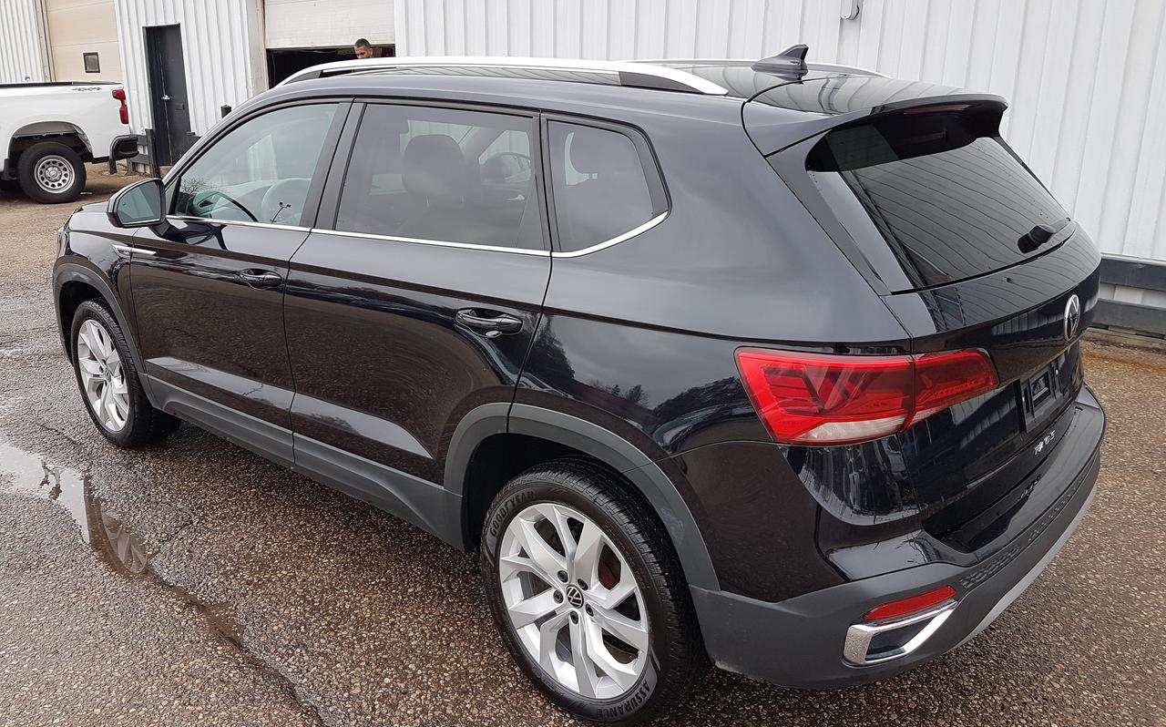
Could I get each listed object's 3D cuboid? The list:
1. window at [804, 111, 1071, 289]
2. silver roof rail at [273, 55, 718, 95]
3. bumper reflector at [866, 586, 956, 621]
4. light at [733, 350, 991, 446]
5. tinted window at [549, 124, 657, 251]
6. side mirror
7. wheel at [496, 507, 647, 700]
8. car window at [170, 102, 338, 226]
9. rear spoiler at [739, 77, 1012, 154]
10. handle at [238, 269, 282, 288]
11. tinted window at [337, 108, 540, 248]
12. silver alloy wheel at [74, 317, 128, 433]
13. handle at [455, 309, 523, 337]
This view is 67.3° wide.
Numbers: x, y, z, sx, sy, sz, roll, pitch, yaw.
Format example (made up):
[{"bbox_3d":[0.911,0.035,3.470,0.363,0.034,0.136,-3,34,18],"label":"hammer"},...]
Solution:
[{"bbox_3d":[0.948,-0.433,2.164,1.290,0.430,0.080,-18,-16,-47],"label":"window"},{"bbox_3d":[-0.362,-0.804,2.446,1.780,0.095,0.070,14,21,38],"label":"silver roof rail"},{"bbox_3d":[0.642,0.466,1.716,0.220,0.040,0.035,-6,18,-20],"label":"bumper reflector"},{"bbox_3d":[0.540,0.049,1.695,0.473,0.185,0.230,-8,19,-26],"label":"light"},{"bbox_3d":[0.015,-0.401,2.018,0.380,0.315,0.060,13,-3,34],"label":"tinted window"},{"bbox_3d":[-1.531,-0.549,2.997,0.130,0.160,0.190,15,22,38],"label":"side mirror"},{"bbox_3d":[0.018,0.559,2.174,0.484,0.484,0.160,14,21,38],"label":"wheel"},{"bbox_3d":[-1.150,-0.683,2.974,0.890,0.430,0.050,14,0,38],"label":"car window"},{"bbox_3d":[0.746,-0.655,2.271,0.390,0.165,1.220,15,22,38],"label":"rear spoiler"},{"bbox_3d":[-1.006,-0.271,2.736,0.220,0.053,0.052,15,14,38],"label":"handle"},{"bbox_3d":[-0.364,-0.500,2.313,0.880,0.360,0.070,14,-2,37],"label":"tinted window"},{"bbox_3d":[-2.018,0.037,3.837,0.484,0.484,0.160,14,21,38],"label":"silver alloy wheel"},{"bbox_3d":[-0.223,-0.095,2.090,0.213,0.053,0.052,14,14,37],"label":"handle"}]

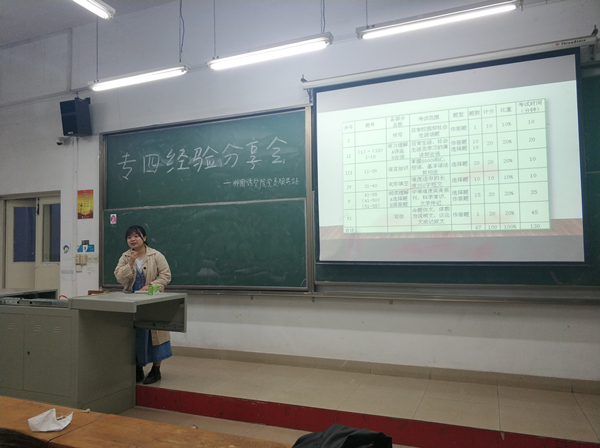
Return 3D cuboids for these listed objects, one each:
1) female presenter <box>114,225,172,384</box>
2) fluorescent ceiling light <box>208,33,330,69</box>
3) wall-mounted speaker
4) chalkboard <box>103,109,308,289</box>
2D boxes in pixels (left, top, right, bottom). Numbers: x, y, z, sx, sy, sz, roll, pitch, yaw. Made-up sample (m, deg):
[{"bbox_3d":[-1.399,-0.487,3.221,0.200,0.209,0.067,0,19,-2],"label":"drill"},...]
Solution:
[{"bbox_3d":[-1.599,0.791,4.775,0.550,1.580,0.400,-1,-3,6],"label":"female presenter"},{"bbox_3d":[-0.270,-1.553,4.206,1.230,0.090,0.120,-2,-3,23],"label":"fluorescent ceiling light"},{"bbox_3d":[-2.965,-1.391,6.202,0.265,0.455,0.230,-2,5,21],"label":"wall-mounted speaker"},{"bbox_3d":[-1.258,-0.228,5.665,3.012,2.057,0.100,-2,-3,23],"label":"chalkboard"}]

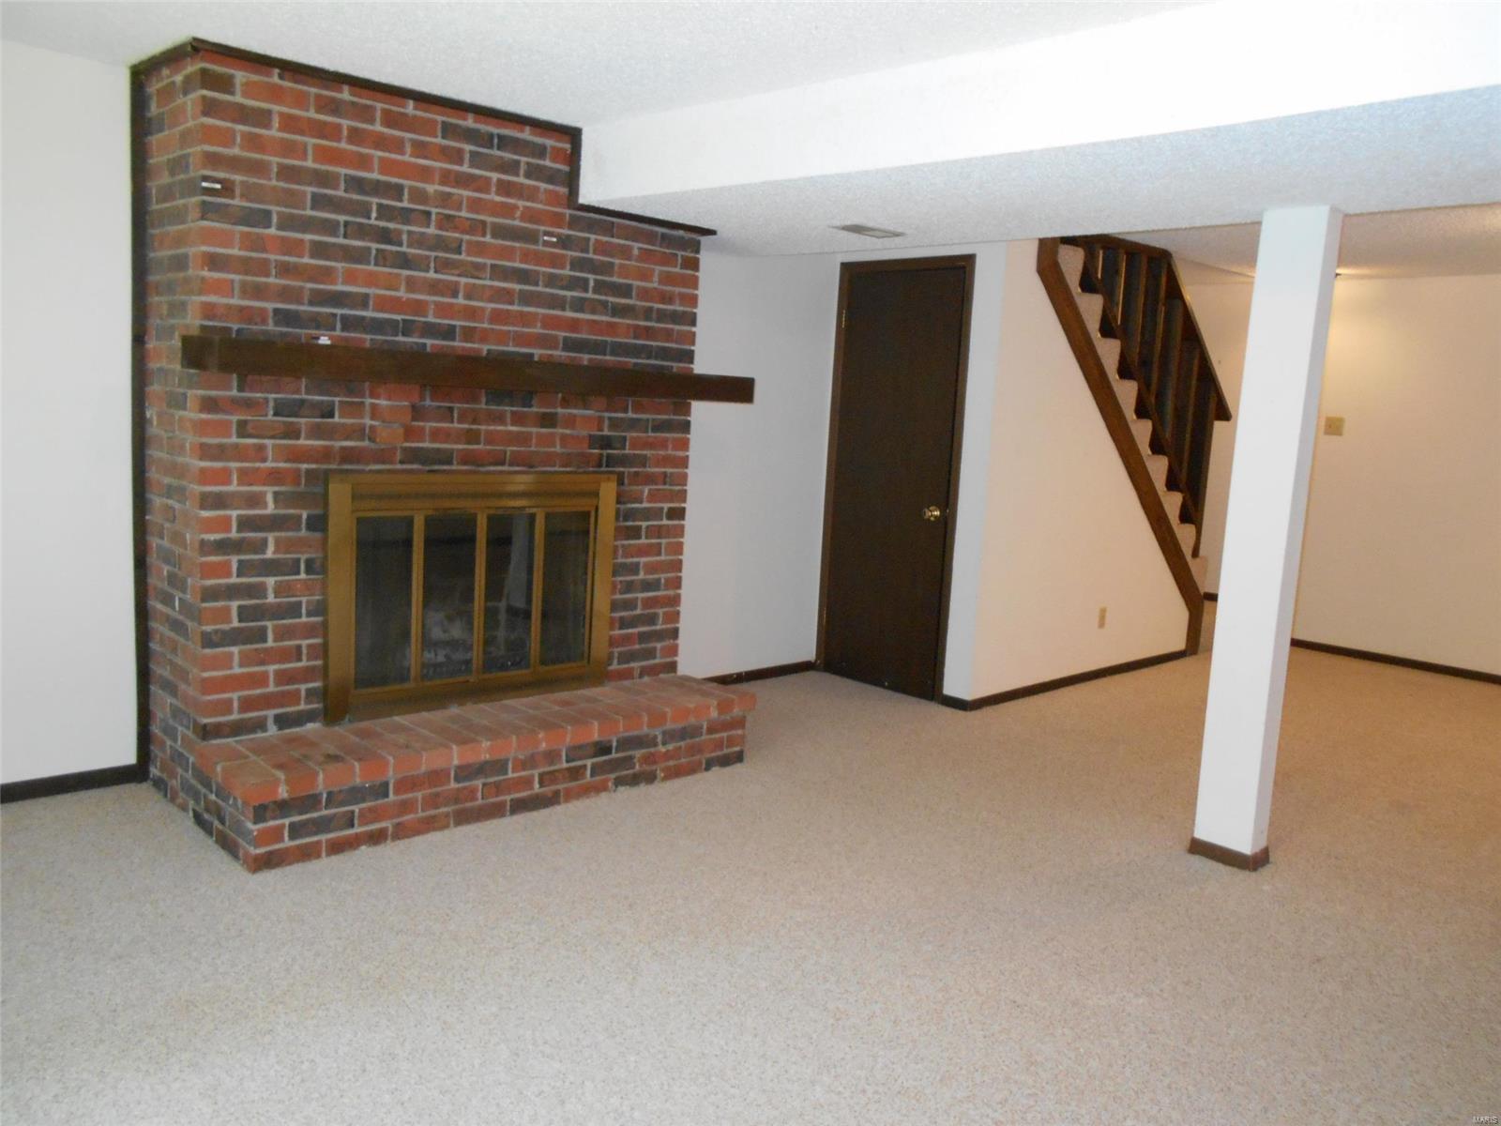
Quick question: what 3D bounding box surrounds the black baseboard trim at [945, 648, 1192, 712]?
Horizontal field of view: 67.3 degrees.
[{"bbox_3d":[1.789,0.602,6.095,2.245,0.068,0.150,-3,10,-43],"label":"black baseboard trim"}]

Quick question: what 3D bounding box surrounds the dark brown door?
[{"bbox_3d":[0.702,-0.405,5.567,0.050,2.074,0.748,-3,10,-43],"label":"dark brown door"}]

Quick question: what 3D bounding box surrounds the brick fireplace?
[{"bbox_3d":[-0.922,-0.362,3.846,1.855,2.226,0.901,-3,10,-43],"label":"brick fireplace"}]

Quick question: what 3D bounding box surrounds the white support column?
[{"bbox_3d":[1.591,-0.054,3.484,0.140,2.006,0.205,-3,10,-43],"label":"white support column"}]

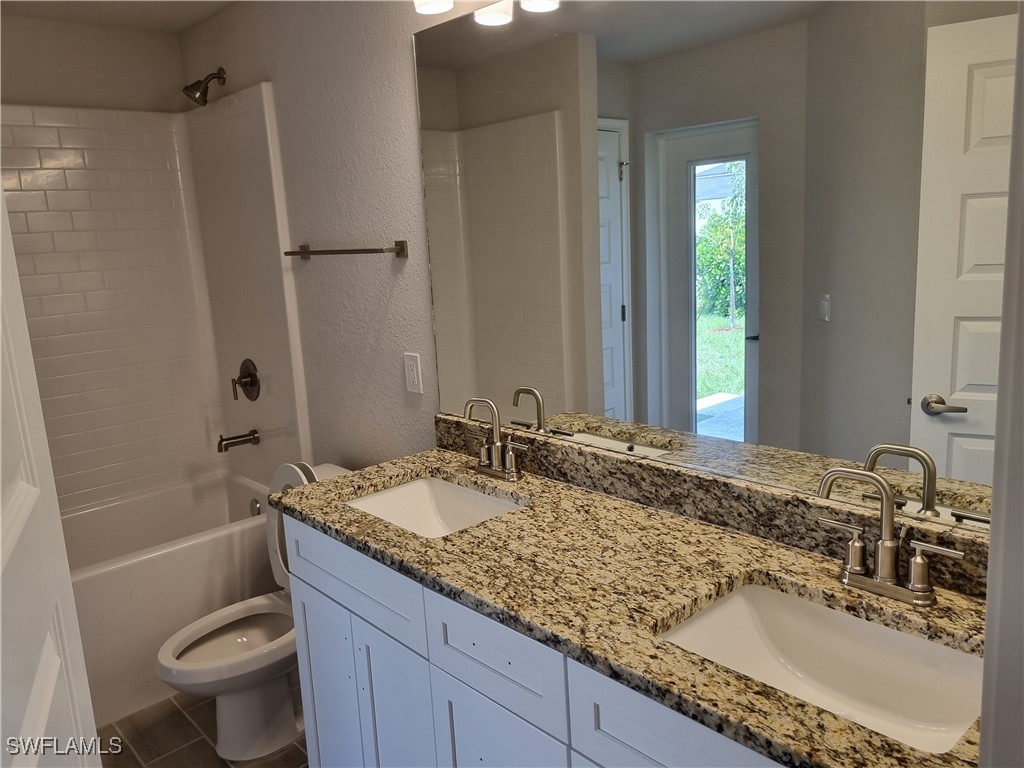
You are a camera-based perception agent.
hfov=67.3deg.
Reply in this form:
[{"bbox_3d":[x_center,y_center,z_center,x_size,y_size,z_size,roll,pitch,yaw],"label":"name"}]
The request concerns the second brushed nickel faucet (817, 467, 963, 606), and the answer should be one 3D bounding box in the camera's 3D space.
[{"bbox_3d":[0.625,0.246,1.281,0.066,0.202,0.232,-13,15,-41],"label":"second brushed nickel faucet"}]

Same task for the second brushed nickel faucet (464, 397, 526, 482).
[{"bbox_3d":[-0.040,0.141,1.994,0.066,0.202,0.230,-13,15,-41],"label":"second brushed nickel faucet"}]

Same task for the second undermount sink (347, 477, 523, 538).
[{"bbox_3d":[-0.183,0.372,1.873,0.300,0.160,0.420,-13,15,-41],"label":"second undermount sink"}]

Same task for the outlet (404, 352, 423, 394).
[{"bbox_3d":[-0.308,-0.036,2.374,0.008,0.121,0.076,-13,15,-41],"label":"outlet"}]

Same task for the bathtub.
[{"bbox_3d":[-1.567,0.825,2.847,1.507,0.535,0.753,-13,15,-41],"label":"bathtub"}]

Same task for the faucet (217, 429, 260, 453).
[{"bbox_3d":[-1.144,0.239,3.217,0.163,0.072,0.065,-13,15,-41],"label":"faucet"}]

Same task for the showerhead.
[{"bbox_3d":[-1.183,-1.142,2.953,0.156,0.151,0.096,-13,15,-41],"label":"showerhead"}]

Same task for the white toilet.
[{"bbox_3d":[-0.726,0.701,2.440,0.760,0.850,0.450,-13,15,-41],"label":"white toilet"}]

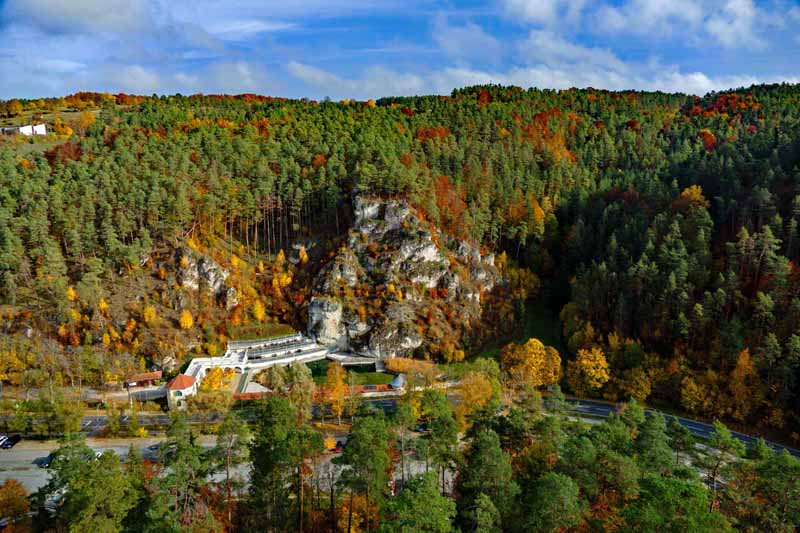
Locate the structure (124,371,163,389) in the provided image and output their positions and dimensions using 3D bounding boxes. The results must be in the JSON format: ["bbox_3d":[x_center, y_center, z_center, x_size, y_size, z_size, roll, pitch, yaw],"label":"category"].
[{"bbox_3d":[-78.871,34.790,164.211,10.200,3.300,4.400,-3,10,-21],"label":"structure"}]

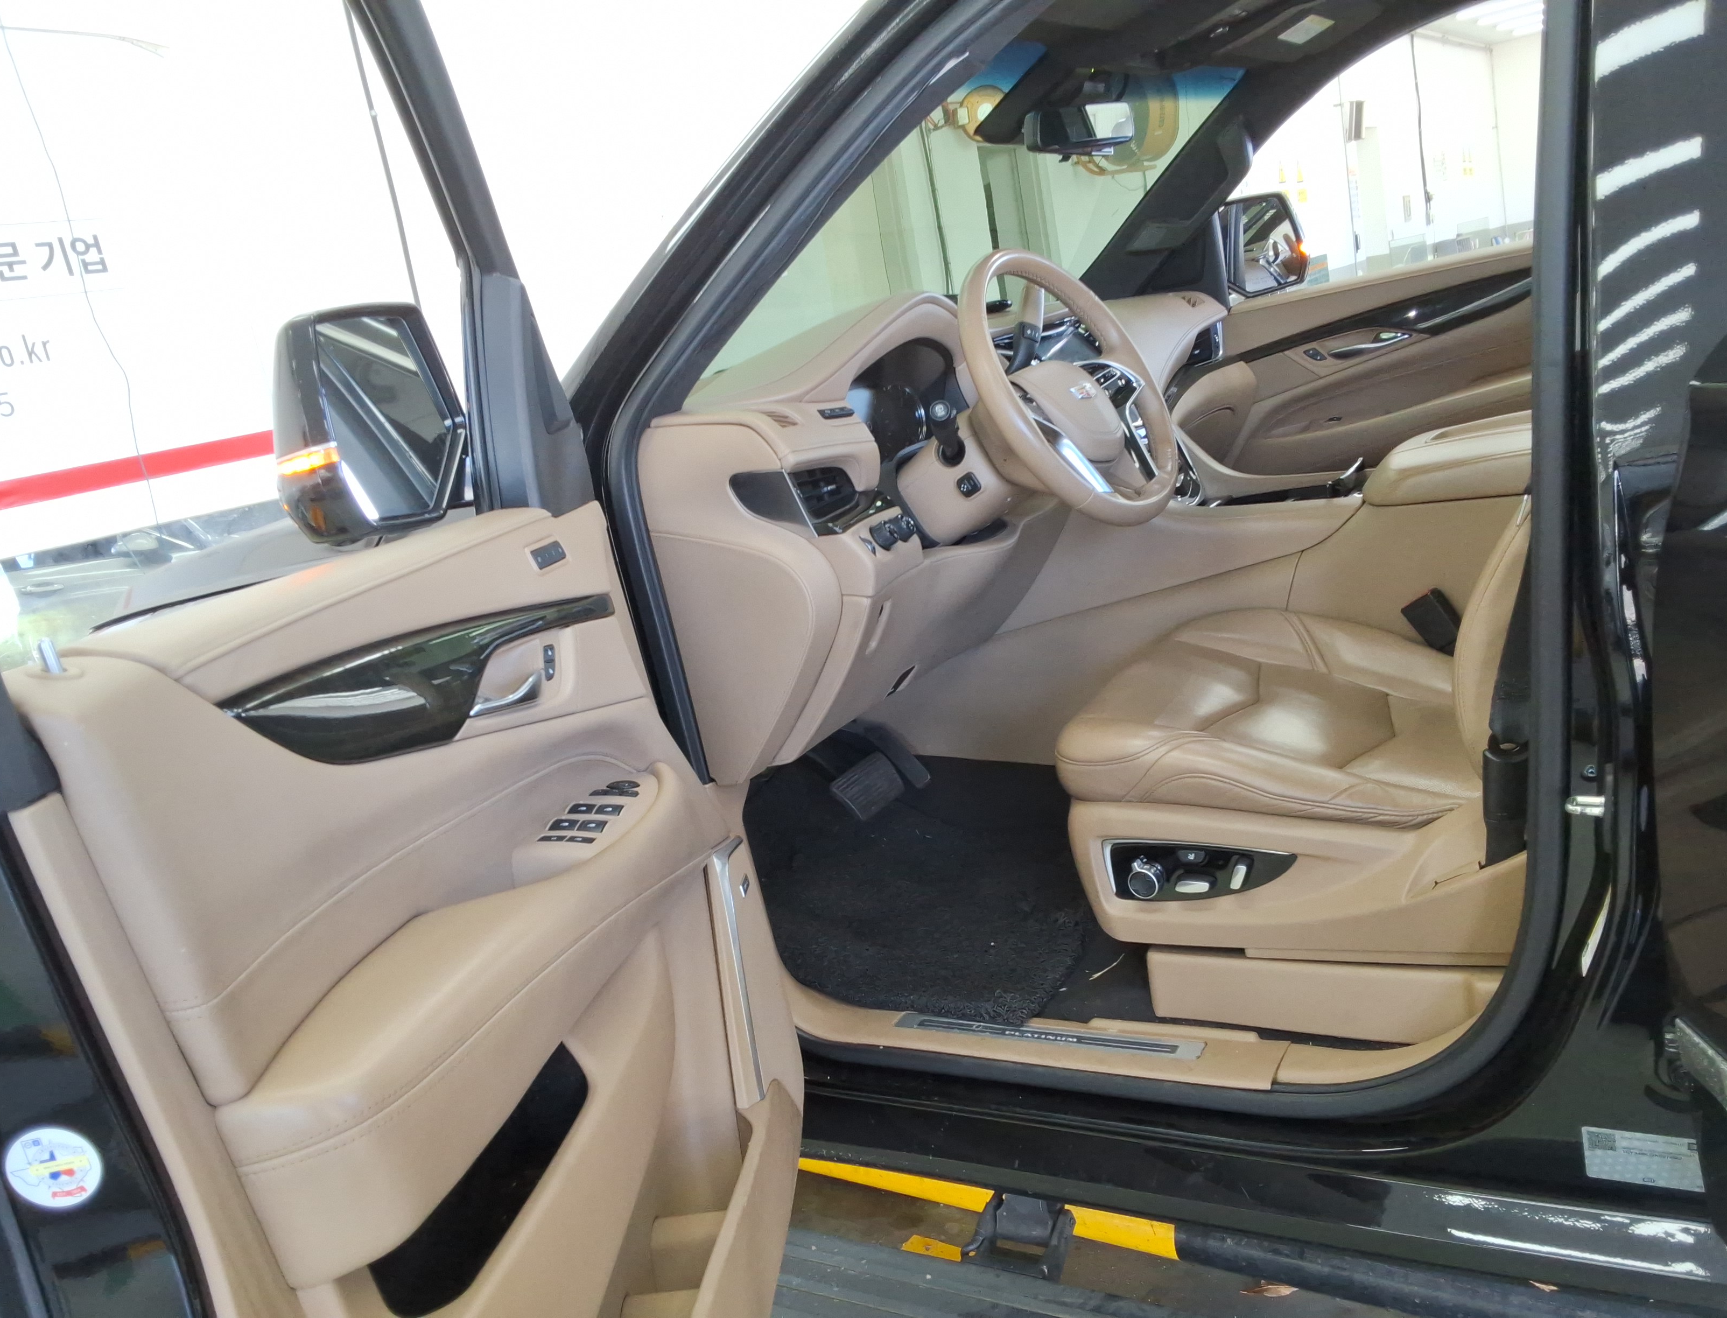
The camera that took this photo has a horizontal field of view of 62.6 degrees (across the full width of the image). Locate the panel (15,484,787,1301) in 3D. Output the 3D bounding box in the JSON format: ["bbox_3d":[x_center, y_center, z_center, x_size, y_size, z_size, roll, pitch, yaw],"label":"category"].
[{"bbox_3d":[-0.201,0.231,1.076,0.170,0.720,0.930,-9,13,8],"label":"panel"}]

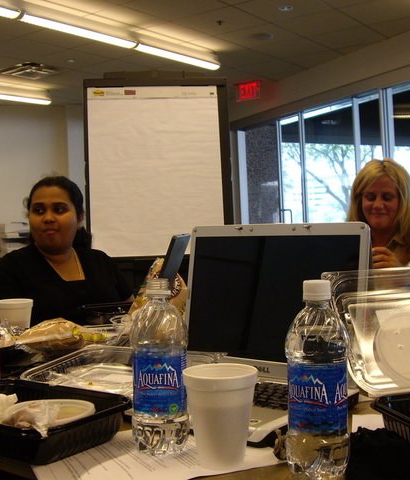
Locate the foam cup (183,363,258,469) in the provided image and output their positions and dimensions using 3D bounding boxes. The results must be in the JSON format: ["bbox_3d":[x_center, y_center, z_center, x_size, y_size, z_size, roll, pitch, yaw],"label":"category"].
[{"bbox_3d":[0.019,0.209,0.828,0.089,0.109,0.089,-2,1,0],"label":"foam cup"}]

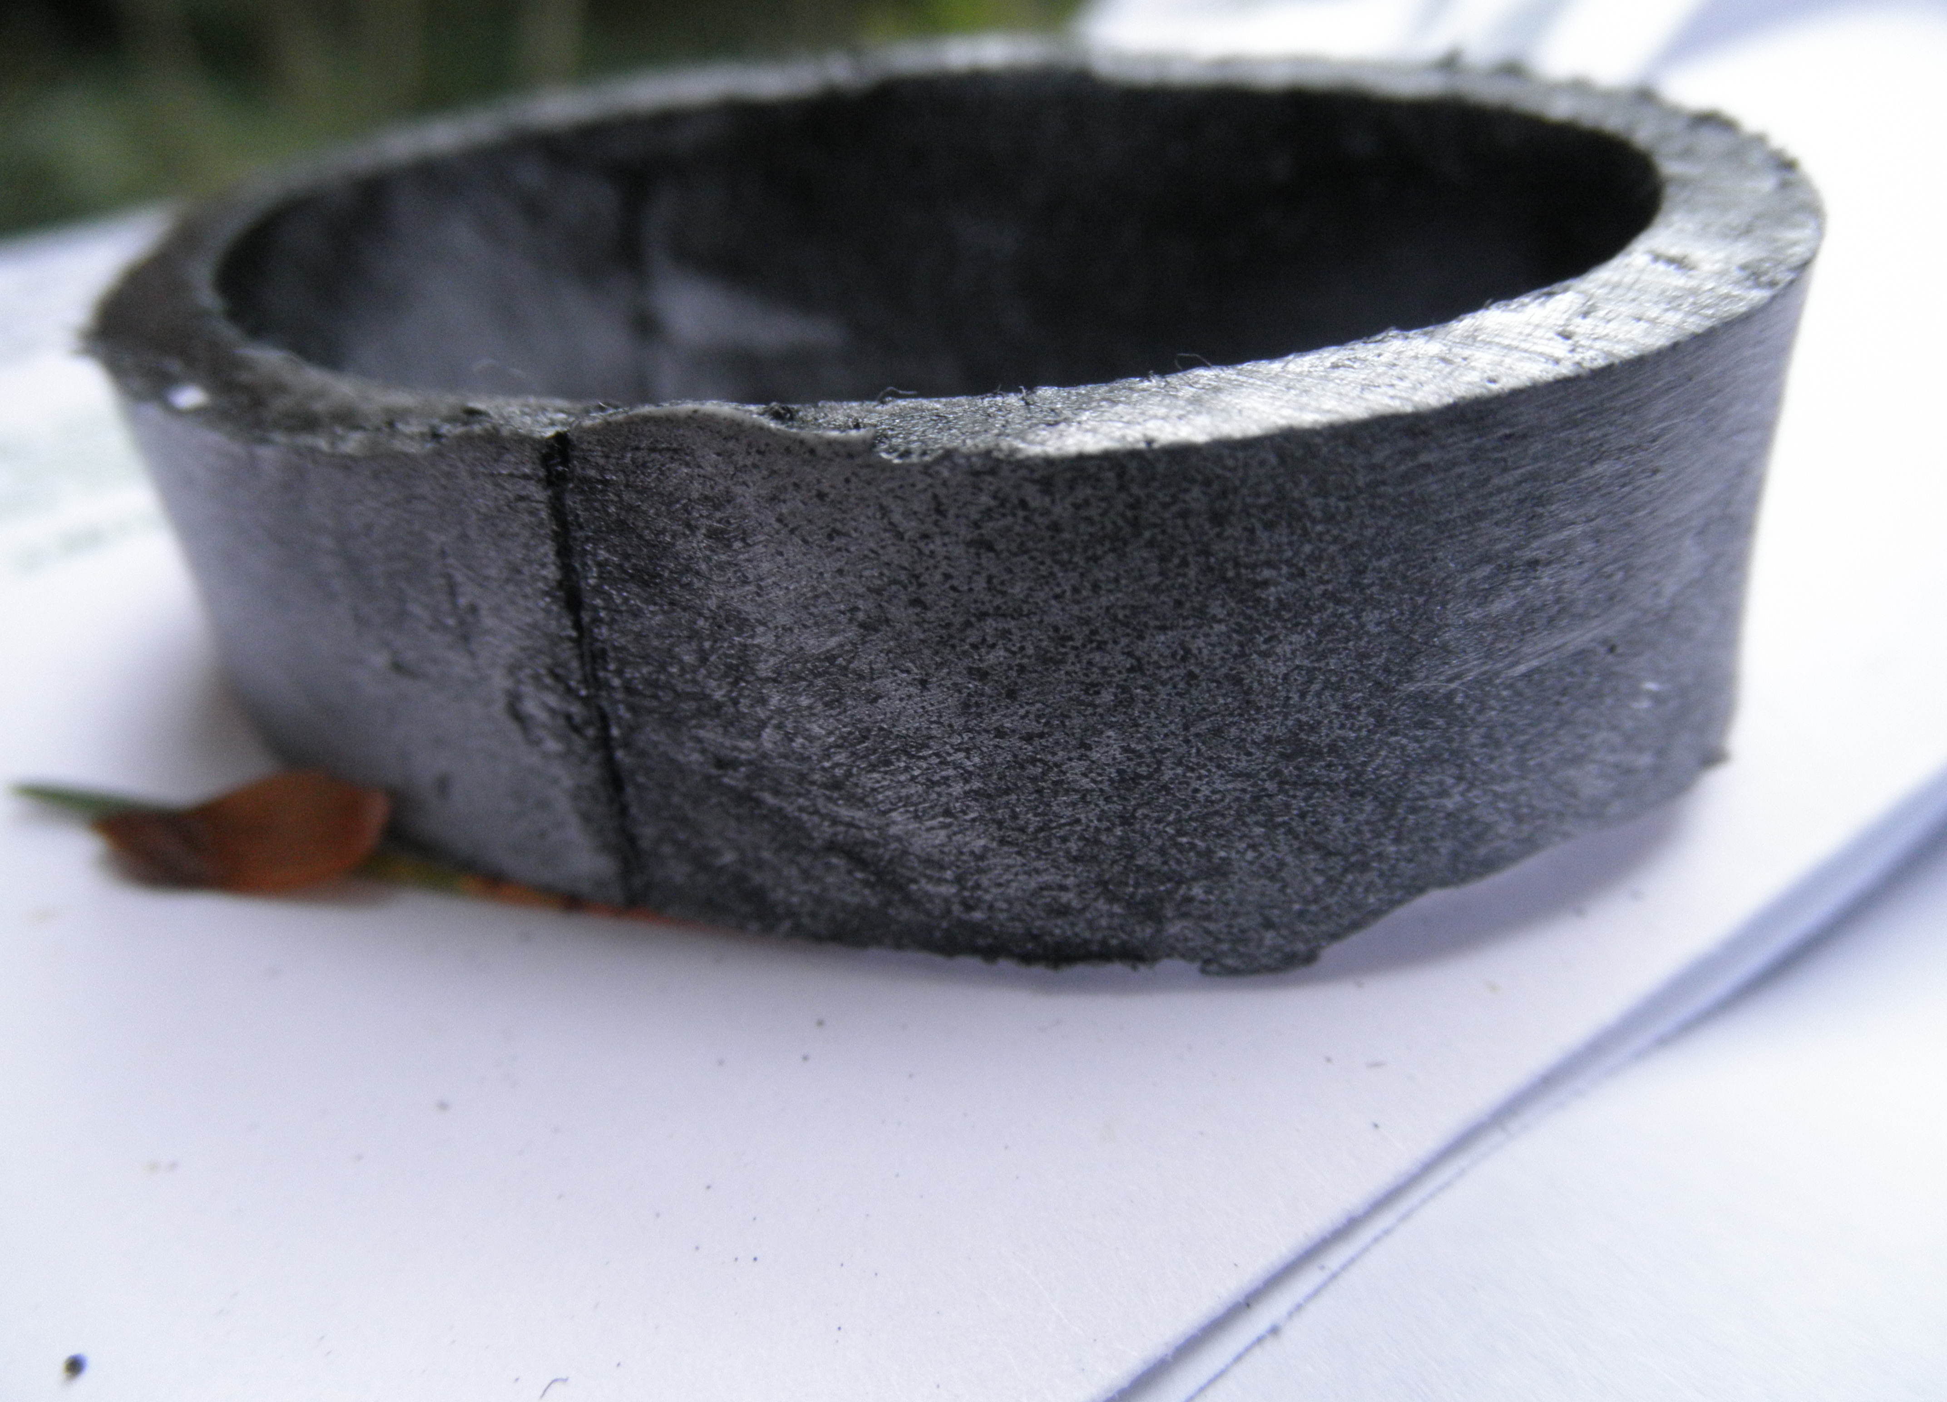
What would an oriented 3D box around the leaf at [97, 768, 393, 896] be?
[{"bbox_3d":[-0.027,0.005,0.058,0.010,0.003,0.004,2,28,-6],"label":"leaf"}]

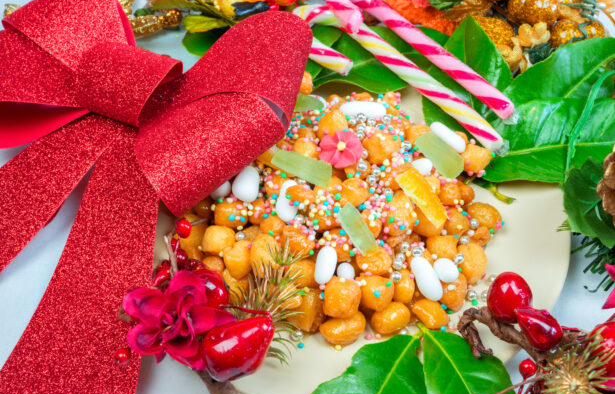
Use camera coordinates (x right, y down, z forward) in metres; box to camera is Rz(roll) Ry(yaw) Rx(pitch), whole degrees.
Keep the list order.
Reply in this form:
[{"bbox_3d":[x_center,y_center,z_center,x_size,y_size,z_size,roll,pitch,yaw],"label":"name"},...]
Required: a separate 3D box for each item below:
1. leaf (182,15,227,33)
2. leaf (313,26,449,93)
[{"bbox_3d":[-0.060,-0.102,0.598,0.029,0.008,0.016,2,50,1],"label":"leaf"},{"bbox_3d":[0.042,-0.078,0.579,0.088,0.014,0.053,-14,51,-11],"label":"leaf"}]

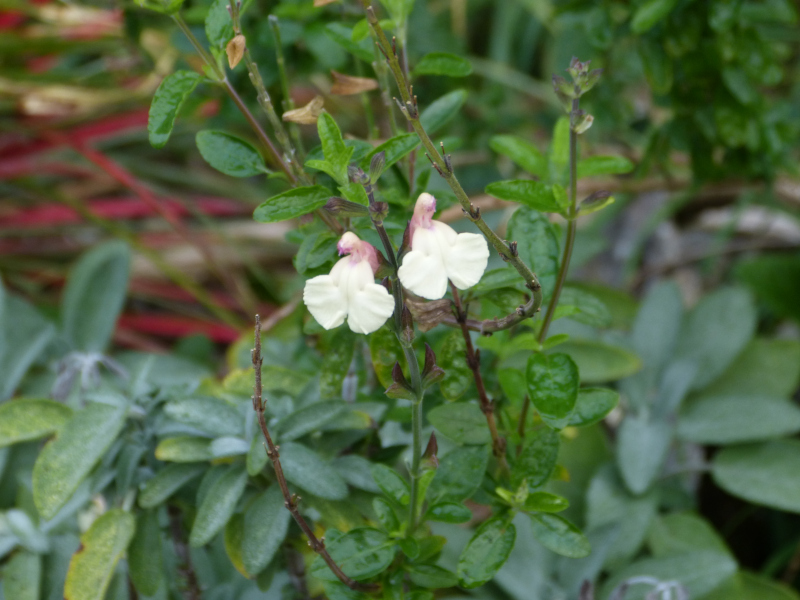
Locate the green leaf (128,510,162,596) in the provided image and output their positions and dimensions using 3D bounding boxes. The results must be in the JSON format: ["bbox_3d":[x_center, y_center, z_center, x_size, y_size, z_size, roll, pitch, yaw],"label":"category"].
[{"bbox_3d":[-0.075,0.075,1.060,0.010,0.026,0.005,-2,-23,-7],"label":"green leaf"}]

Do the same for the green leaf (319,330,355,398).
[{"bbox_3d":[-0.018,0.018,1.050,0.011,0.021,0.005,4,6,1],"label":"green leaf"}]

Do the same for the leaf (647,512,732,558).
[{"bbox_3d":[0.095,0.082,1.180,0.031,0.006,0.027,-3,54,-9],"label":"leaf"}]

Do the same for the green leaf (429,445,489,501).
[{"bbox_3d":[0.017,0.050,1.020,0.022,0.005,0.015,-42,75,-10],"label":"green leaf"}]

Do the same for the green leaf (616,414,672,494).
[{"bbox_3d":[0.080,0.051,1.180,0.018,0.005,0.029,5,64,3],"label":"green leaf"}]

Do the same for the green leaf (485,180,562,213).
[{"bbox_3d":[0.036,-0.029,1.010,0.024,0.005,0.009,17,60,9],"label":"green leaf"}]

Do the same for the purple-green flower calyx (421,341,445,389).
[{"bbox_3d":[0.009,0.017,0.955,0.006,0.011,0.006,-2,18,-37],"label":"purple-green flower calyx"}]

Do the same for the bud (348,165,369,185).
[{"bbox_3d":[-0.011,-0.033,0.950,0.007,0.004,0.004,42,8,-12],"label":"bud"}]

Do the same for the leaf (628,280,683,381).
[{"bbox_3d":[0.085,0.012,1.200,0.015,0.006,0.042,10,66,4],"label":"leaf"}]

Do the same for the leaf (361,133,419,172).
[{"bbox_3d":[-0.002,-0.041,1.005,0.021,0.007,0.004,-28,-13,-19],"label":"leaf"}]

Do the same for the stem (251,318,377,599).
[{"bbox_3d":[-0.030,0.048,1.050,0.016,0.092,0.013,-23,17,0],"label":"stem"}]

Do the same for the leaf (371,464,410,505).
[{"bbox_3d":[-0.002,0.053,1.025,0.015,0.007,0.004,39,-12,10],"label":"leaf"}]

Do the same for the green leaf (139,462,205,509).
[{"bbox_3d":[-0.067,0.055,1.060,0.024,0.004,0.009,-30,49,-25],"label":"green leaf"}]

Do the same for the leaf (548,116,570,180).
[{"bbox_3d":[0.047,-0.045,1.060,0.008,0.020,0.004,0,-18,0],"label":"leaf"}]

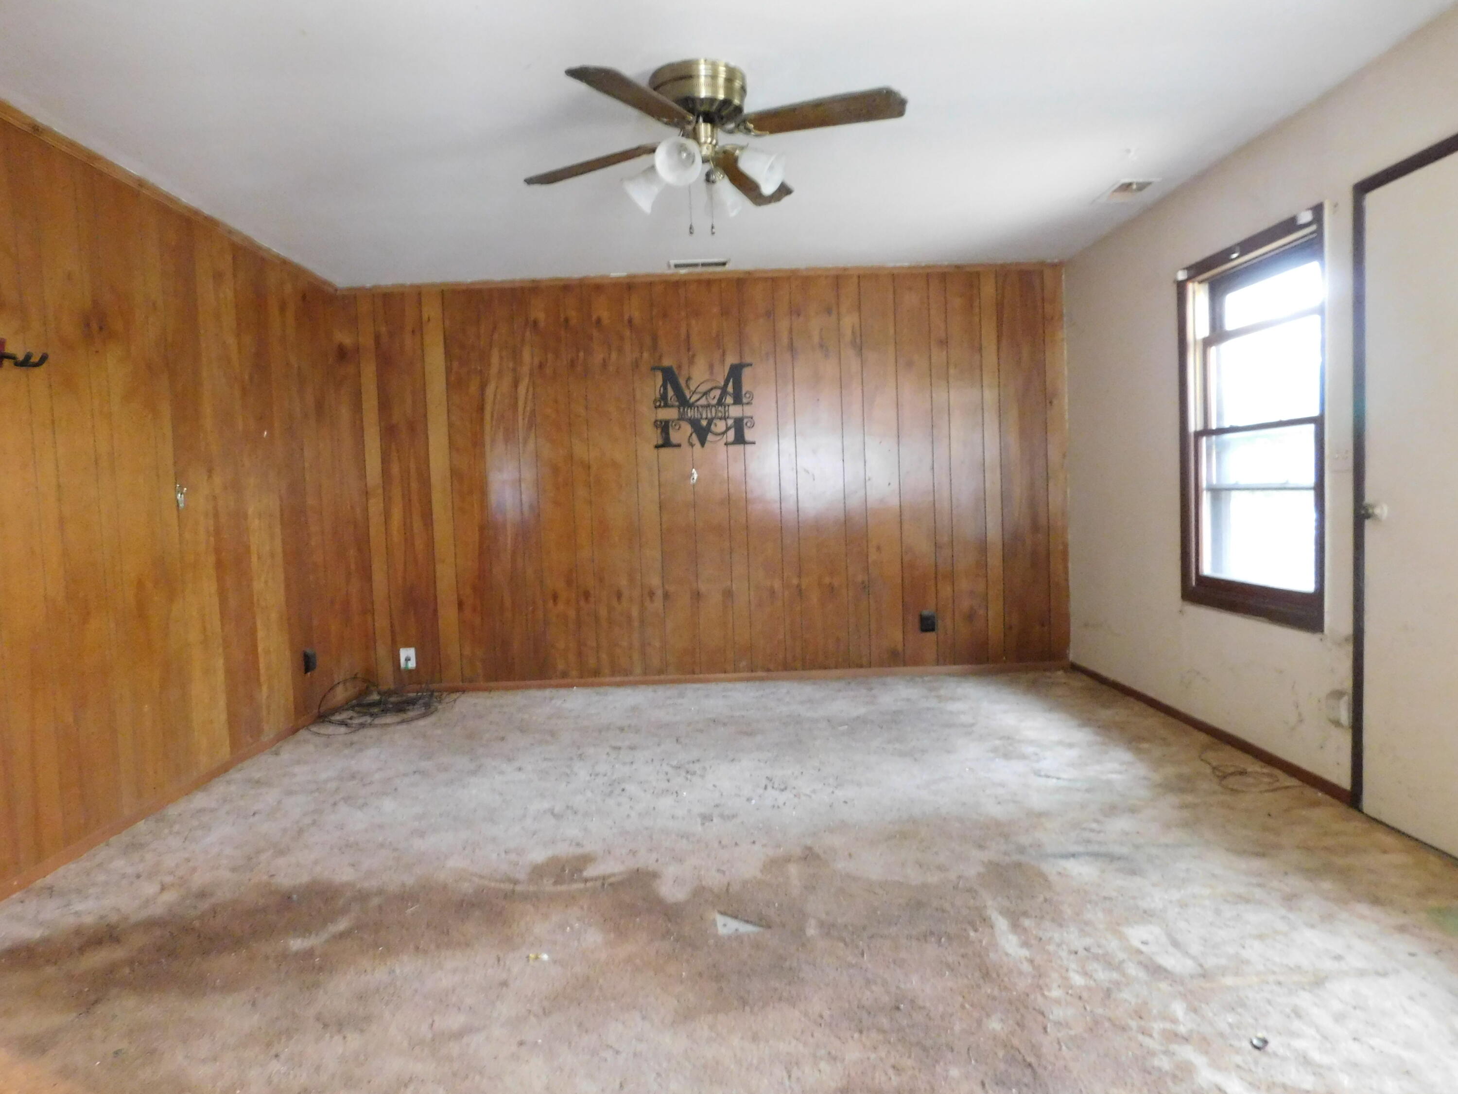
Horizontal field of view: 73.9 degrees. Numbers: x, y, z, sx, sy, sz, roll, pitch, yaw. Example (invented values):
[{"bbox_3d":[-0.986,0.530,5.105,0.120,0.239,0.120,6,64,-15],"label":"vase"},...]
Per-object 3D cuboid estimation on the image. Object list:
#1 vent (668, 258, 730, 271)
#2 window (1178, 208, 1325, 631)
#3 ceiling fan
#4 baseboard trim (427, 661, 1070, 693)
[{"bbox_3d":[-0.165,-1.573,5.415,0.330,0.022,0.205,-2,3,-1],"label":"vent"},{"bbox_3d":[2.083,-0.460,3.864,0.110,1.464,1.033,-2,3,-1],"label":"window"},{"bbox_3d":[-0.093,-1.241,3.037,1.250,0.420,1.250,-2,3,-1],"label":"ceiling fan"},{"bbox_3d":[0.031,0.786,5.784,4.054,0.045,0.018,-2,3,-1],"label":"baseboard trim"}]

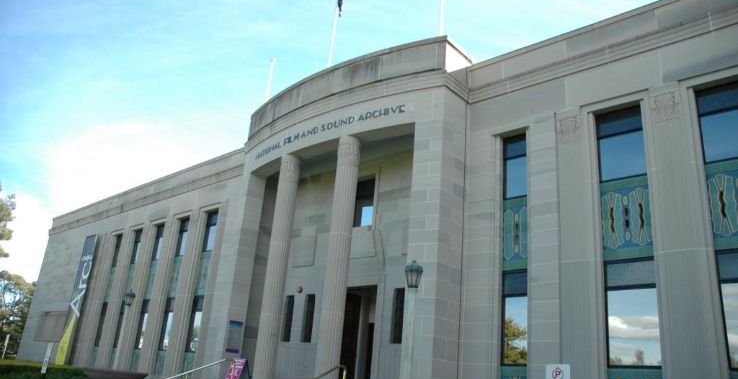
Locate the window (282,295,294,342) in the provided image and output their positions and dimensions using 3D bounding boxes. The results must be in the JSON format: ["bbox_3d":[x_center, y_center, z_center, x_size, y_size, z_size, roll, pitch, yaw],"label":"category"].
[{"bbox_3d":[-2.791,4.621,19.675,0.430,1.640,0.150,-13,-27,40],"label":"window"}]

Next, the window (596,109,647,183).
[{"bbox_3d":[5.930,-1.118,13.028,1.050,1.860,0.120,-13,-27,40],"label":"window"}]

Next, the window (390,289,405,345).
[{"bbox_3d":[0.988,4.162,18.143,0.509,1.812,0.204,-13,-27,40],"label":"window"}]

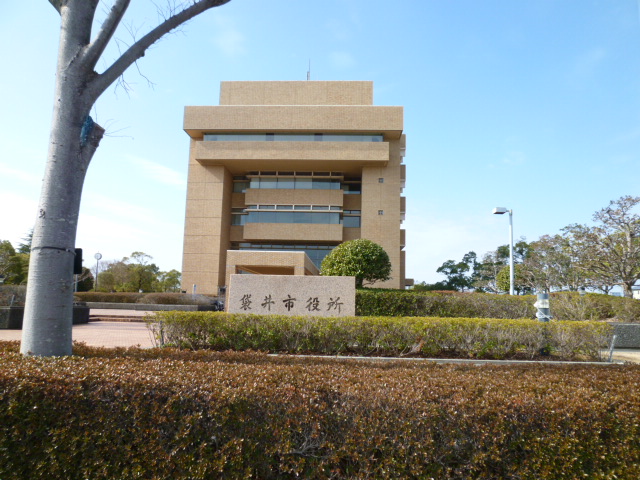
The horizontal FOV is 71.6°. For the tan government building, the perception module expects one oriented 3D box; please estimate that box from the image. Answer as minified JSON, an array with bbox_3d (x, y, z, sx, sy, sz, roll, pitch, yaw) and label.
[{"bbox_3d":[-2.083,-4.438,60.943,25.380,26.350,26.000,1,-7,3],"label":"tan government building"}]

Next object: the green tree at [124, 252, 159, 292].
[{"bbox_3d":[-25.569,5.142,63.423,4.990,6.730,4.990,1,-7,3],"label":"green tree"}]

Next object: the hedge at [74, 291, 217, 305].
[{"bbox_3d":[-12.723,4.218,31.704,10.930,0.800,1.500,1,-7,3],"label":"hedge"}]

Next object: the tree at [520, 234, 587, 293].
[{"bbox_3d":[21.473,3.287,40.744,5.910,7.280,5.910,1,-7,3],"label":"tree"}]

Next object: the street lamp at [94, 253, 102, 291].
[{"bbox_3d":[-21.798,3.673,43.200,0.700,4.870,0.400,1,-7,3],"label":"street lamp"}]

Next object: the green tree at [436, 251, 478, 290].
[{"bbox_3d":[16.543,4.908,53.949,4.920,7.050,4.920,1,-7,3],"label":"green tree"}]

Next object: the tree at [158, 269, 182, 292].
[{"bbox_3d":[-23.142,6.944,69.114,4.200,4.680,4.200,1,-7,3],"label":"tree"}]

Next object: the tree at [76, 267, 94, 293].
[{"bbox_3d":[-29.215,5.289,54.530,3.080,4.070,3.080,1,-7,3],"label":"tree"}]

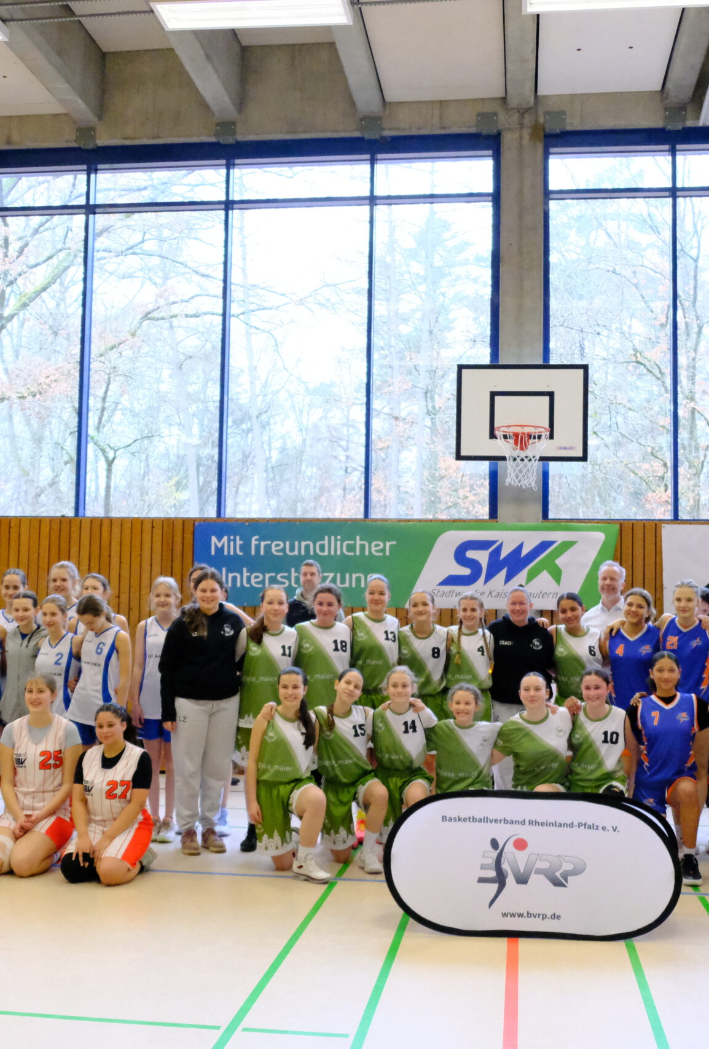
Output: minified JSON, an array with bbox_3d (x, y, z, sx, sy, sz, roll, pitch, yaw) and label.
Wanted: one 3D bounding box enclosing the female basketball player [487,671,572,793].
[{"bbox_3d":[1.027,1.442,7.119,0.560,1.150,0.750,0,-4,8],"label":"female basketball player"}]

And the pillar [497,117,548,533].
[{"bbox_3d":[1.578,-0.726,11.660,0.410,6.150,0.400,0,-4,8],"label":"pillar"}]

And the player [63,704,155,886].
[{"bbox_3d":[-1.378,1.470,6.800,0.460,0.940,0.620,0,-4,6],"label":"player"}]

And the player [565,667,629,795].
[{"bbox_3d":[1.419,1.421,7.170,0.470,1.180,0.720,0,-4,12],"label":"player"}]

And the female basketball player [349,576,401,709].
[{"bbox_3d":[0.119,1.177,7.842,0.450,1.720,0.300,1,-4,1],"label":"female basketball player"}]

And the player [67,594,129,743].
[{"bbox_3d":[-1.565,1.195,7.413,0.460,1.570,0.320,0,-4,14],"label":"player"}]

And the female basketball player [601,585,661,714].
[{"bbox_3d":[1.756,1.236,7.750,0.460,1.660,0.300,0,-4,10],"label":"female basketball player"}]

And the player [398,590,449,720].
[{"bbox_3d":[0.436,1.239,7.817,0.420,1.637,0.280,0,-5,5],"label":"player"}]

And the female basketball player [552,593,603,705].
[{"bbox_3d":[1.461,1.266,7.967,0.440,1.642,0.290,0,-5,11],"label":"female basketball player"}]

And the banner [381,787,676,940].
[{"bbox_3d":[0.846,1.586,5.790,1.350,0.650,0.460,1,-4,6],"label":"banner"}]

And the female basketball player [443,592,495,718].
[{"bbox_3d":[0.733,1.242,7.800,0.430,1.620,0.290,1,-4,6],"label":"female basketball player"}]

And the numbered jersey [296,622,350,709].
[{"bbox_3d":[-0.207,0.913,7.804,0.370,0.640,0.250,1,-4,1],"label":"numbered jersey"}]

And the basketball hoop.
[{"bbox_3d":[1.502,-0.571,10.887,0.470,0.550,0.560,0,-4,8],"label":"basketball hoop"}]

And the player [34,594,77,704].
[{"bbox_3d":[-1.899,1.229,7.764,0.420,1.575,0.280,1,-5,-2],"label":"player"}]

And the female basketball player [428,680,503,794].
[{"bbox_3d":[0.648,1.468,7.293,0.500,1.080,0.680,1,-4,5],"label":"female basketball player"}]

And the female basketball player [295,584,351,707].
[{"bbox_3d":[-0.192,1.213,7.779,0.450,1.660,0.320,1,-4,1],"label":"female basketball player"}]

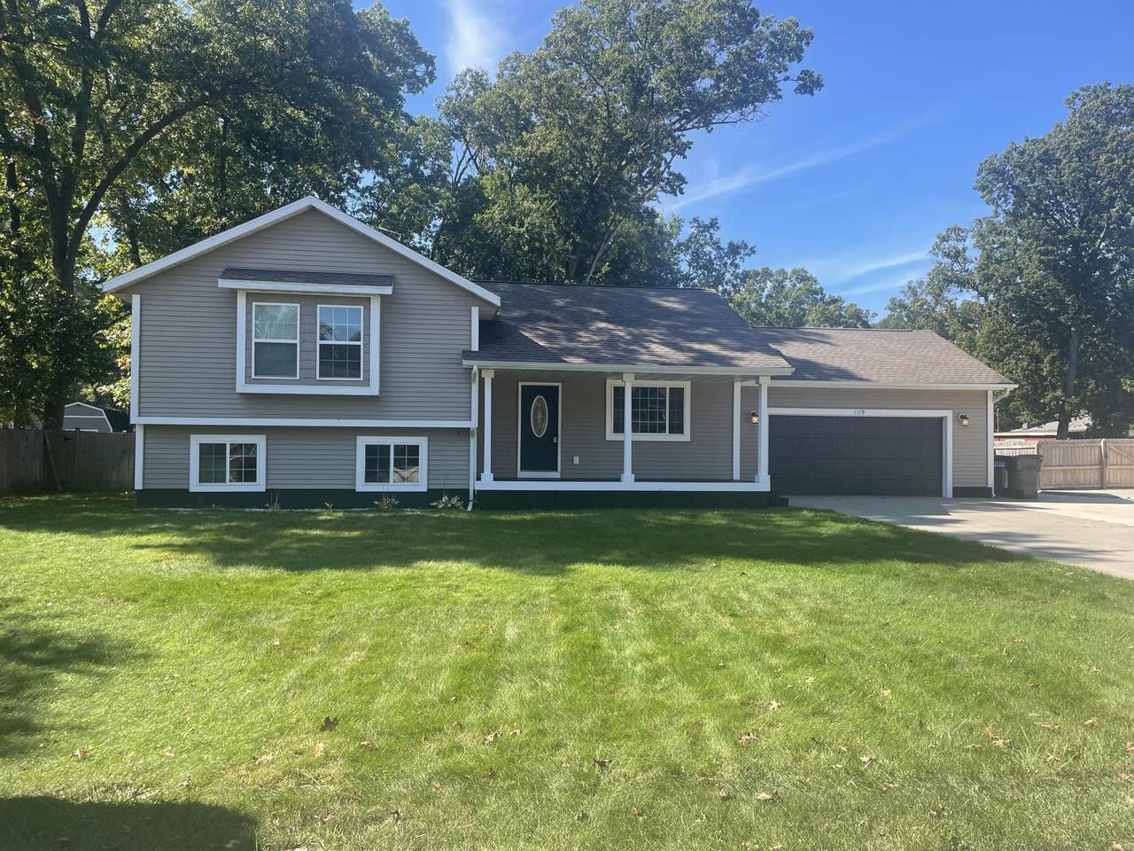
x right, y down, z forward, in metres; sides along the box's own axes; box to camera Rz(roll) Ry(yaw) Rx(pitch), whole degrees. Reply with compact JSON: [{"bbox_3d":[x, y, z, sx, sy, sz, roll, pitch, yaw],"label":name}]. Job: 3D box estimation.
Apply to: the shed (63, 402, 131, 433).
[{"bbox_3d":[-22.498,0.519,40.394,3.100,3.030,3.500,1,-1,-10],"label":"shed"}]

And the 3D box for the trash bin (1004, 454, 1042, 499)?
[{"bbox_3d":[11.873,1.337,22.264,0.640,1.120,0.720,1,-1,-8],"label":"trash bin"}]

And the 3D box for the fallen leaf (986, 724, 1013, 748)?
[{"bbox_3d":[2.173,1.563,4.276,0.130,0.060,0.110,1,-1,0],"label":"fallen leaf"}]

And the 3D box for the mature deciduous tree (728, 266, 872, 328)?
[{"bbox_3d":[15.835,-4.031,57.868,10.300,13.600,10.300,1,-1,0],"label":"mature deciduous tree"}]

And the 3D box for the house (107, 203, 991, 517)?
[{"bbox_3d":[0.807,-1.305,22.688,21.390,6.371,9.576,1,-1,-8],"label":"house"}]

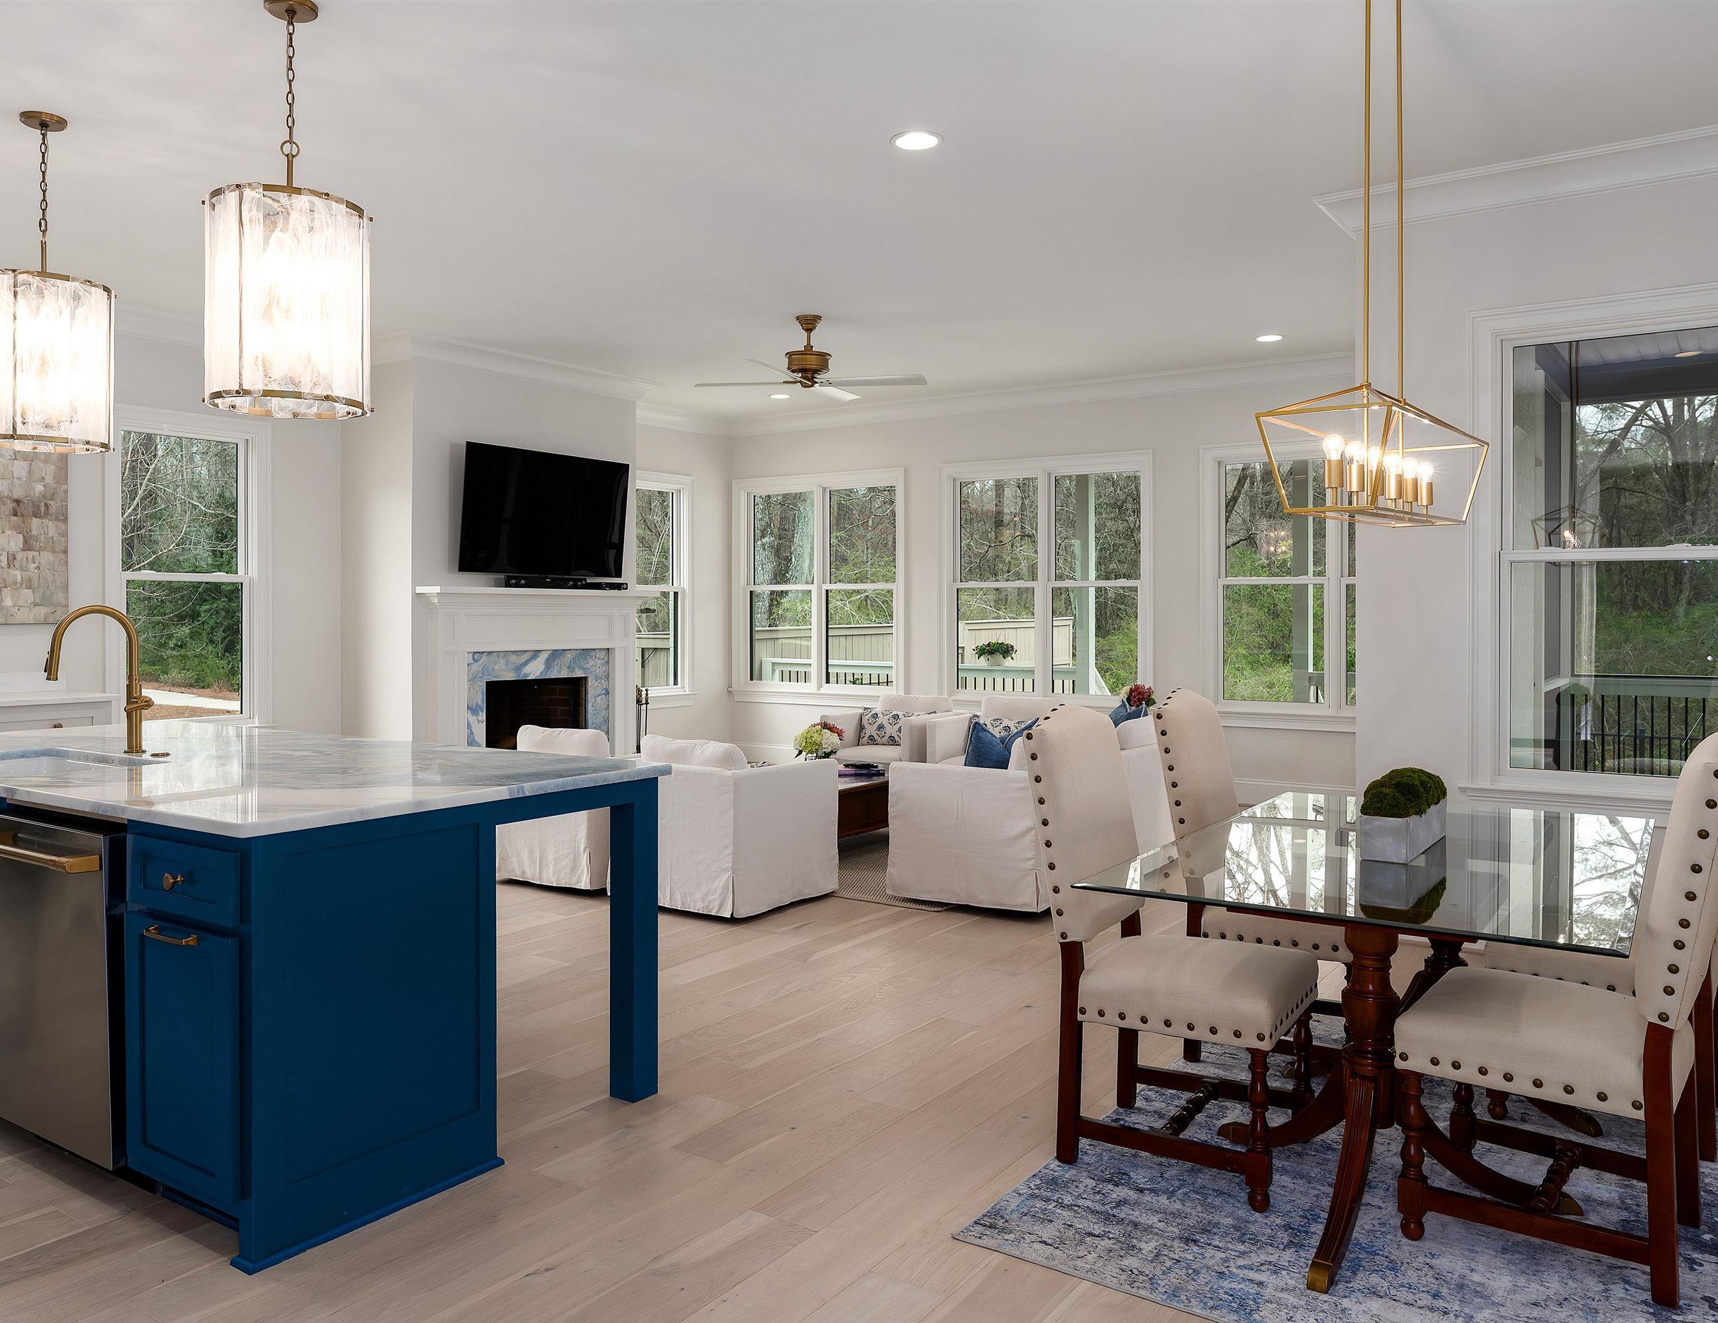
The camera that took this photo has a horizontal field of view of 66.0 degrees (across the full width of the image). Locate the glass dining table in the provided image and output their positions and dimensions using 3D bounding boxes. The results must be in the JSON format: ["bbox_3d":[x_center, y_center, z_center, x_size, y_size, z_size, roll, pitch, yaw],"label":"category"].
[{"bbox_3d":[1.385,0.848,3.361,1.060,0.750,1.840,1,2,33],"label":"glass dining table"}]

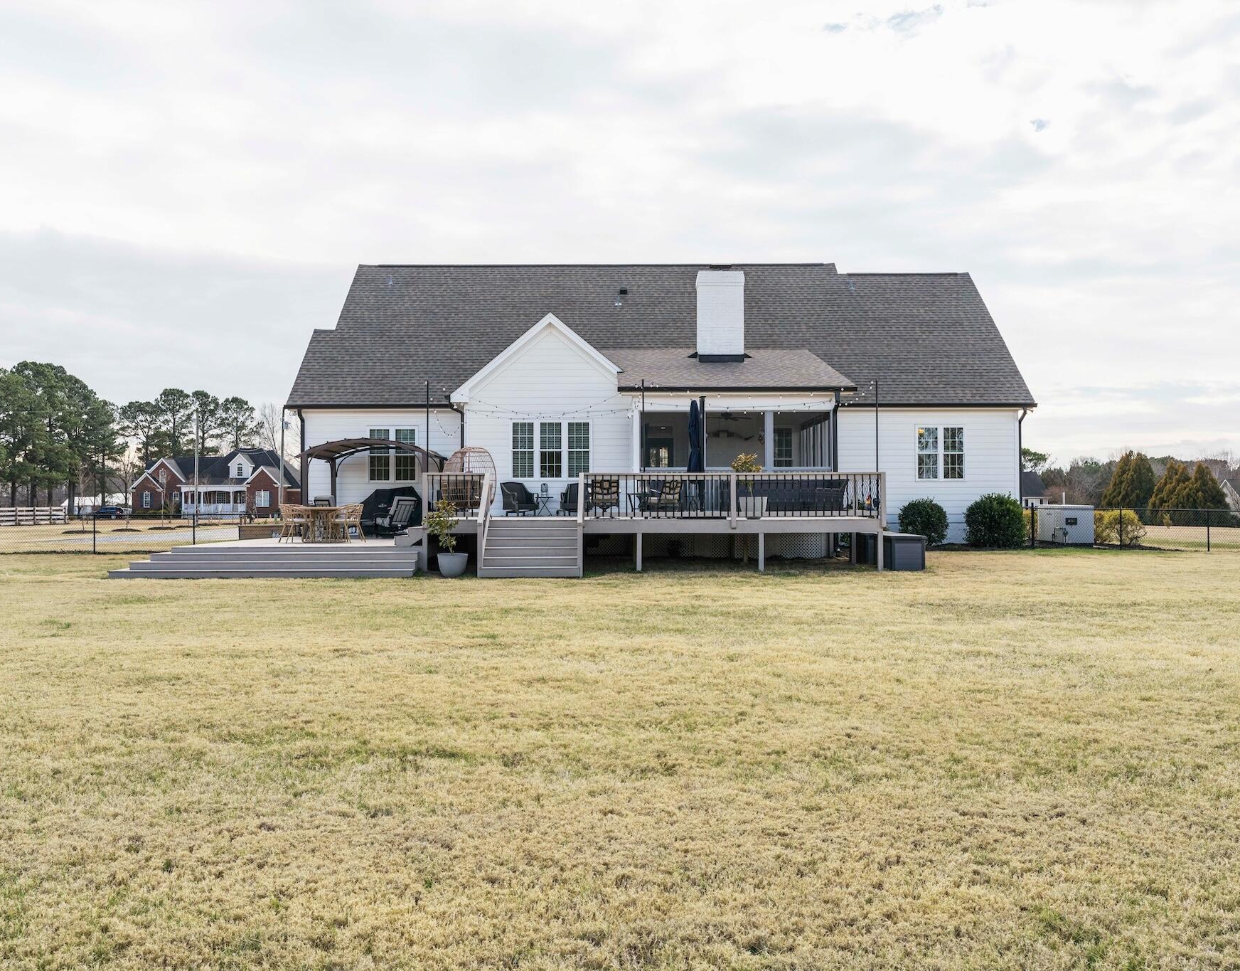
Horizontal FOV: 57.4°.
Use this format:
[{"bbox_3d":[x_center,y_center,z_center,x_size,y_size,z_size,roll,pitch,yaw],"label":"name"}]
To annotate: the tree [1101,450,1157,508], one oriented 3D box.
[{"bbox_3d":[41.300,0.164,92.005,4.500,6.200,4.400,0,-1,25],"label":"tree"}]

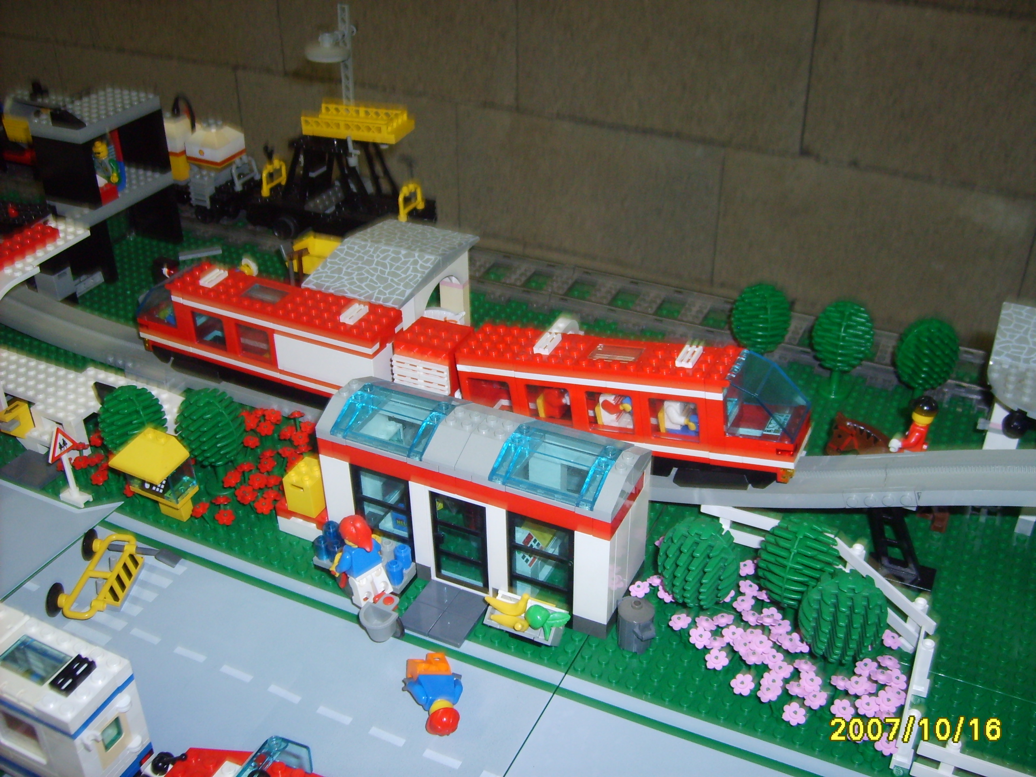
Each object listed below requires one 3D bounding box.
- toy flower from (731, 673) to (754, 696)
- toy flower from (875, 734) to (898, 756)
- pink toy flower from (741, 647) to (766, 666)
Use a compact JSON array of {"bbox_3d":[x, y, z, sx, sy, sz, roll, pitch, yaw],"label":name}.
[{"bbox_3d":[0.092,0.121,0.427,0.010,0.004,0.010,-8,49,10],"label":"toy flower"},{"bbox_3d":[0.139,0.135,0.396,0.010,0.005,0.010,15,61,23],"label":"toy flower"},{"bbox_3d":[0.098,0.111,0.436,0.010,0.005,0.010,9,28,14],"label":"pink toy flower"}]

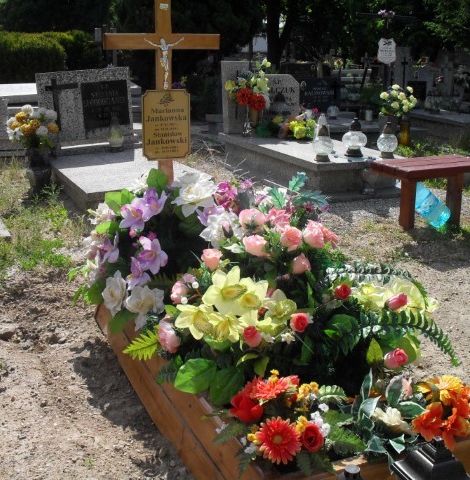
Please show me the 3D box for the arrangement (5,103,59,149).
[{"bbox_3d":[-1.706,-0.948,5.450,0.440,0.380,0.400,-7,18,-24],"label":"arrangement"}]

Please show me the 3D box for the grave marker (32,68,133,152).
[{"bbox_3d":[-1.598,-1.396,6.903,0.950,0.800,0.130,-9,19,-23],"label":"grave marker"}]

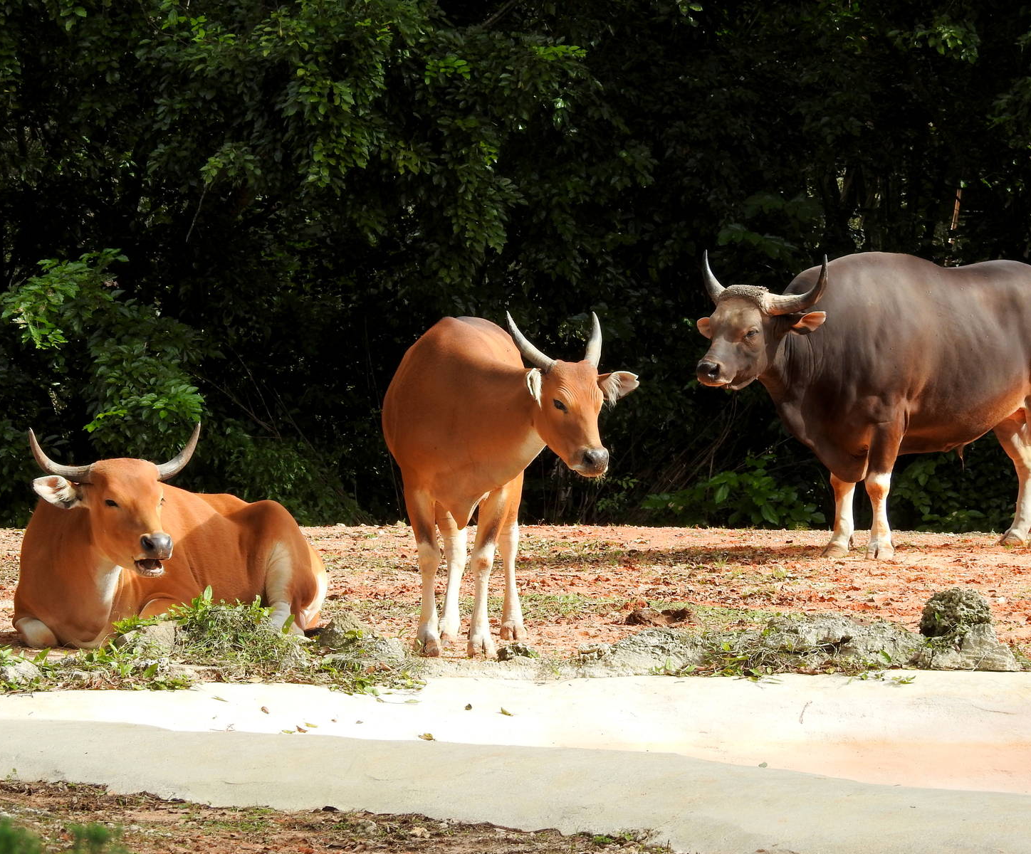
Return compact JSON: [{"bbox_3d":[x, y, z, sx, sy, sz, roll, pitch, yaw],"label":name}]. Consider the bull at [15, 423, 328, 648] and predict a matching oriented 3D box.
[{"bbox_3d":[-1.333,0.434,20.831,1.570,0.940,0.800,-2,3,-45],"label":"bull"}]

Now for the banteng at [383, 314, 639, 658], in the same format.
[{"bbox_3d":[-0.022,0.212,20.604,1.060,1.400,1.850,0,2,7],"label":"banteng"}]

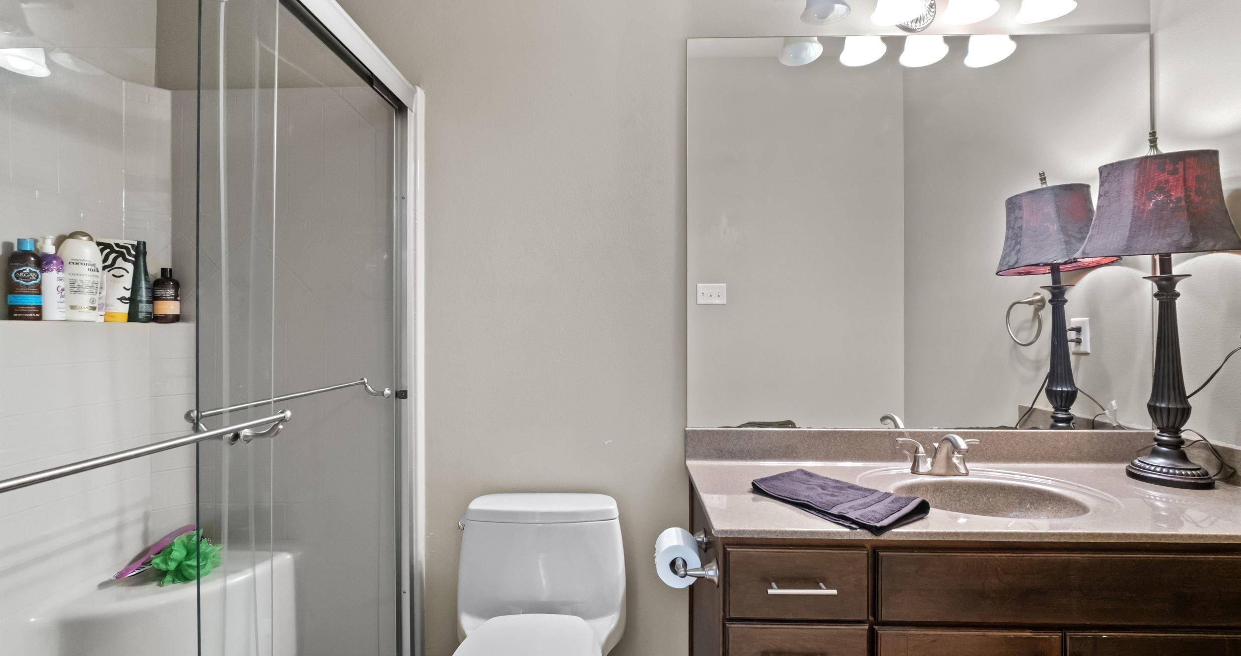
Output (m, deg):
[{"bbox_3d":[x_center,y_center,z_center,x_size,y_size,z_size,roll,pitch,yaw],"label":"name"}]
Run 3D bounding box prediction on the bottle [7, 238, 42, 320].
[{"bbox_3d":[-1.378,-0.112,1.196,0.053,0.190,0.054,0,0,39],"label":"bottle"}]

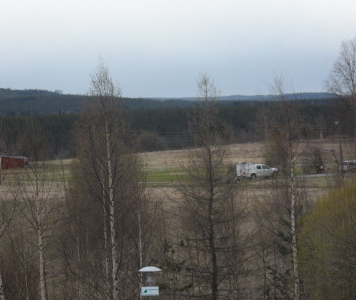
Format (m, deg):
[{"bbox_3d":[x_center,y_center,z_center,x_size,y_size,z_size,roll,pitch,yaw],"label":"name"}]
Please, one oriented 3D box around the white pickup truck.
[{"bbox_3d":[9.909,2.667,193.000,5.300,1.920,1.930,-1,2,-39],"label":"white pickup truck"}]

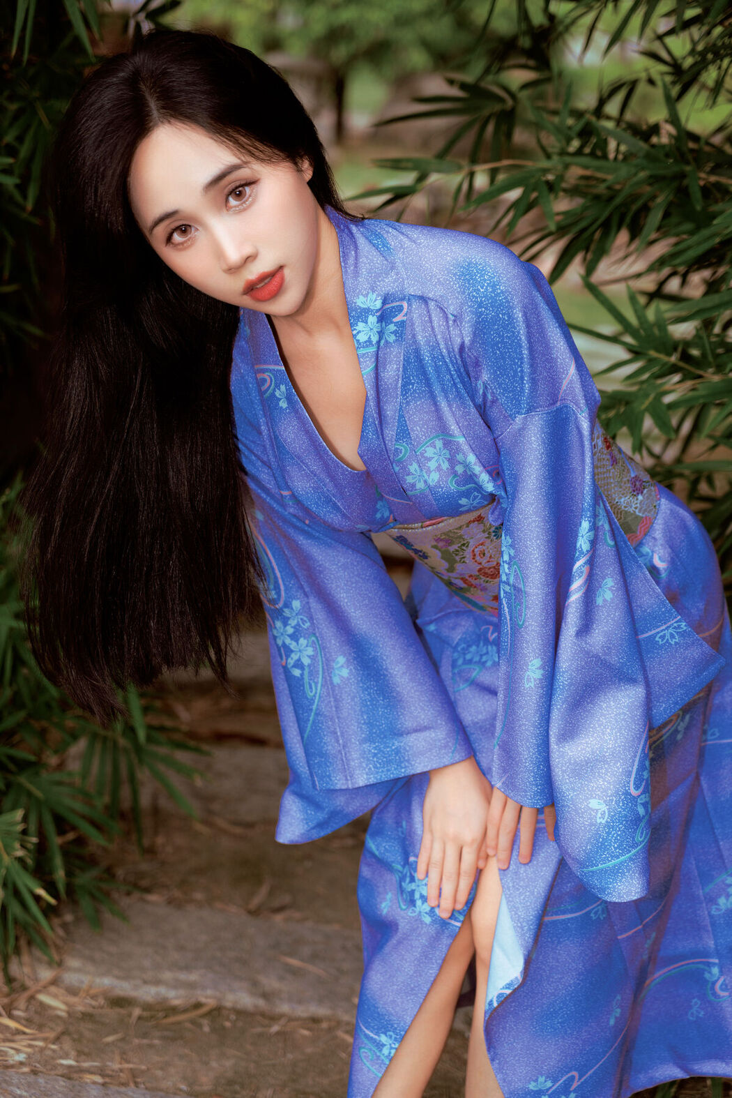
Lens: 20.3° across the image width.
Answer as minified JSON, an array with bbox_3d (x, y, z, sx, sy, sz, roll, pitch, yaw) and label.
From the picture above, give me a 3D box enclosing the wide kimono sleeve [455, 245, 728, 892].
[{"bbox_3d":[0.225,0.012,1.970,0.240,0.620,0.310,5,12,25],"label":"wide kimono sleeve"}]

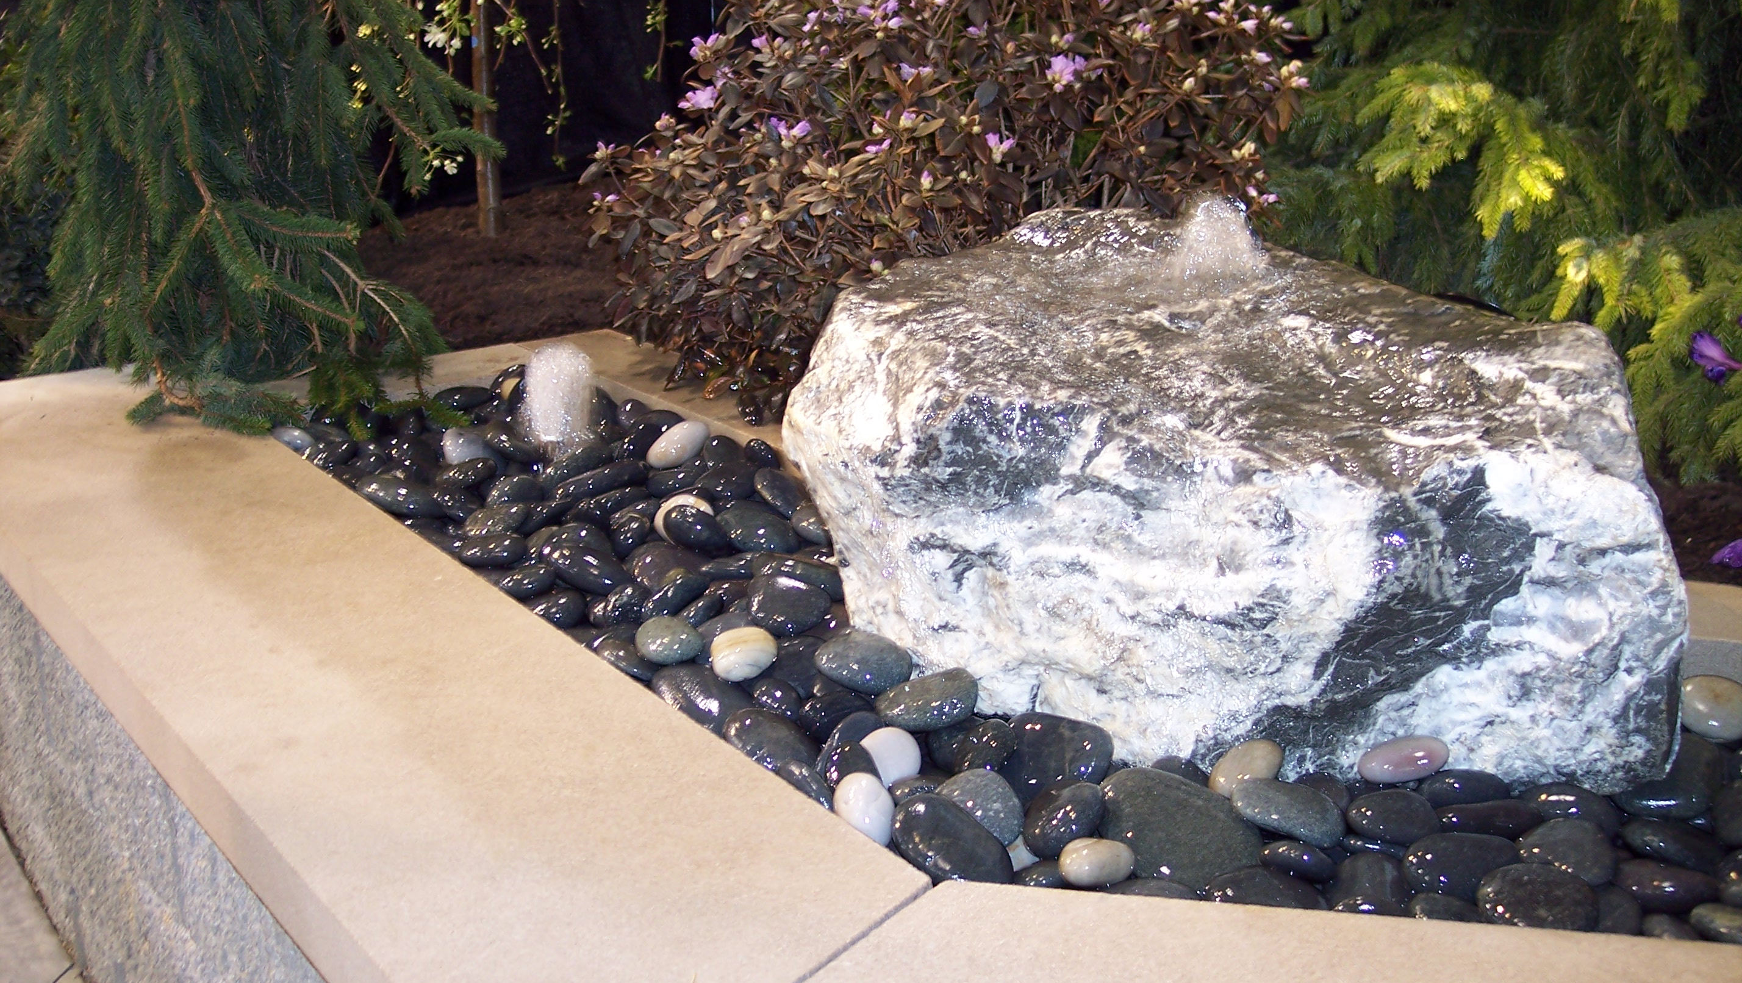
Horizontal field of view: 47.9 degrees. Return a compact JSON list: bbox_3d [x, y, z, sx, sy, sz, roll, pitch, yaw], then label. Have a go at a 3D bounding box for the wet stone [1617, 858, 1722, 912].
[{"bbox_3d":[0.636,0.315,1.566,0.080,0.037,0.057,5,18,7],"label":"wet stone"}]

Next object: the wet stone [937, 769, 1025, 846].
[{"bbox_3d":[0.098,0.287,1.780,0.086,0.044,0.069,30,46,6],"label":"wet stone"}]

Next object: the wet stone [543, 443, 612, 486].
[{"bbox_3d":[-0.377,-0.034,2.536,0.100,0.045,0.058,-25,21,-14],"label":"wet stone"}]

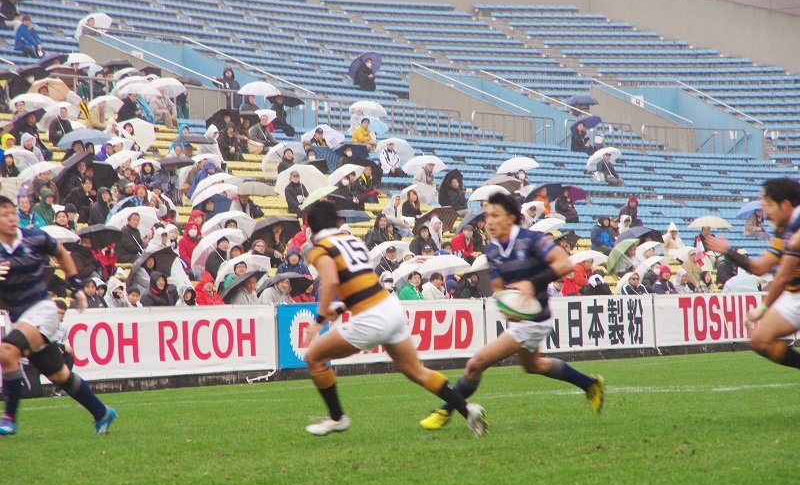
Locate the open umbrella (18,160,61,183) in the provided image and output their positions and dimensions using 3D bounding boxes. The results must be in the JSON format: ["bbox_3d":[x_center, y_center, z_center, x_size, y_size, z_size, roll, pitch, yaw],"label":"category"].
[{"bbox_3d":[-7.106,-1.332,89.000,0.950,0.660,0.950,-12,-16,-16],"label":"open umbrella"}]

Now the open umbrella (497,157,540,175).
[{"bbox_3d":[2.910,-1.640,108.994,1.050,0.780,1.050,-13,-3,24],"label":"open umbrella"}]

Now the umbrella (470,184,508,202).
[{"bbox_3d":[1.940,-0.833,93.984,0.970,0.780,0.970,-10,-3,22],"label":"umbrella"}]

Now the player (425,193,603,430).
[{"bbox_3d":[0.678,0.416,27.000,1.250,1.450,0.750,-1,-1,-40],"label":"player"}]

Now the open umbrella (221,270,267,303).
[{"bbox_3d":[-2.382,0.806,70.955,0.900,0.720,0.900,-37,-20,15],"label":"open umbrella"}]

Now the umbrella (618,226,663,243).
[{"bbox_3d":[5.288,0.019,95.444,1.030,0.780,1.030,-24,-9,20],"label":"umbrella"}]

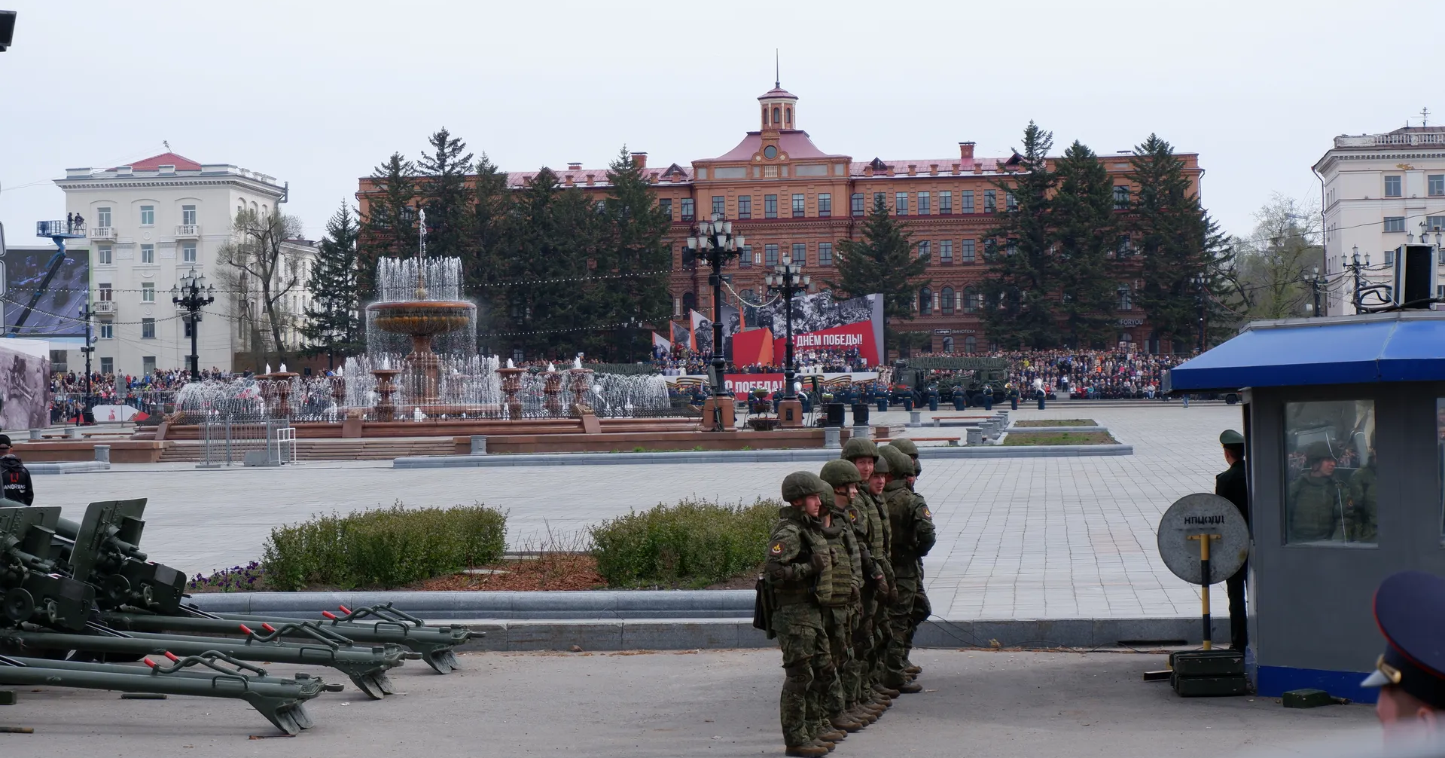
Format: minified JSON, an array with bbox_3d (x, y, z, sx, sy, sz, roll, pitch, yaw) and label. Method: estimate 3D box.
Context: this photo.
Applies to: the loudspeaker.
[{"bbox_3d":[5.143,-0.757,19.300,0.290,0.480,0.300,-1,-1,5],"label":"loudspeaker"}]

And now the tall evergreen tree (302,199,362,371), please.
[{"bbox_3d":[-35.000,-8.160,237.000,6.400,16.000,6.400,-1,0,7],"label":"tall evergreen tree"}]

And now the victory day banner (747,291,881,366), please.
[{"bbox_3d":[7.525,-3.965,208.000,10.900,6.200,0.500,-1,-1,7],"label":"victory day banner"}]

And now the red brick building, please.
[{"bbox_3d":[5.800,-14.200,259.000,81.300,28.200,18.500,-1,0,7],"label":"red brick building"}]

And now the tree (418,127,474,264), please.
[{"bbox_3d":[-24.315,-9.716,230.000,6.200,25.000,6.200,-1,-1,7],"label":"tree"}]

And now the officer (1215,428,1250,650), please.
[{"bbox_3d":[4.400,1.380,22.300,0.550,1.890,0.360,-1,0,-32],"label":"officer"}]

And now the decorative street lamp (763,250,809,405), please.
[{"bbox_3d":[2.890,-2.220,115.000,1.970,6.650,1.970,-1,0,7],"label":"decorative street lamp"}]

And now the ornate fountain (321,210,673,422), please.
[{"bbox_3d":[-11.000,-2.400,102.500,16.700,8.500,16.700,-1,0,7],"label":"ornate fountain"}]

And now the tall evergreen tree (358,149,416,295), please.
[{"bbox_3d":[-29.248,-8.570,230.000,6.200,22.800,6.200,-1,-1,7],"label":"tall evergreen tree"}]

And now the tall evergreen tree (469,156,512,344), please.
[{"bbox_3d":[-20.628,-8.520,230.000,5.600,22.800,5.600,-1,-1,7],"label":"tall evergreen tree"}]

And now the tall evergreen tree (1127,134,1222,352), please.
[{"bbox_3d":[39.900,-11.300,230.000,8.100,20.500,8.100,-1,0,7],"label":"tall evergreen tree"}]

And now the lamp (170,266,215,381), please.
[{"bbox_3d":[-22.406,-1.173,110.500,1.900,7.250,1.900,-1,-1,7],"label":"lamp"}]

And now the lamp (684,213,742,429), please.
[{"bbox_3d":[-0.157,-1.874,86.500,1.920,7.250,1.920,-1,-1,7],"label":"lamp"}]

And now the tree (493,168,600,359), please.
[{"bbox_3d":[-15.900,-9.900,236.000,9.300,18.300,9.000,-1,0,7],"label":"tree"}]

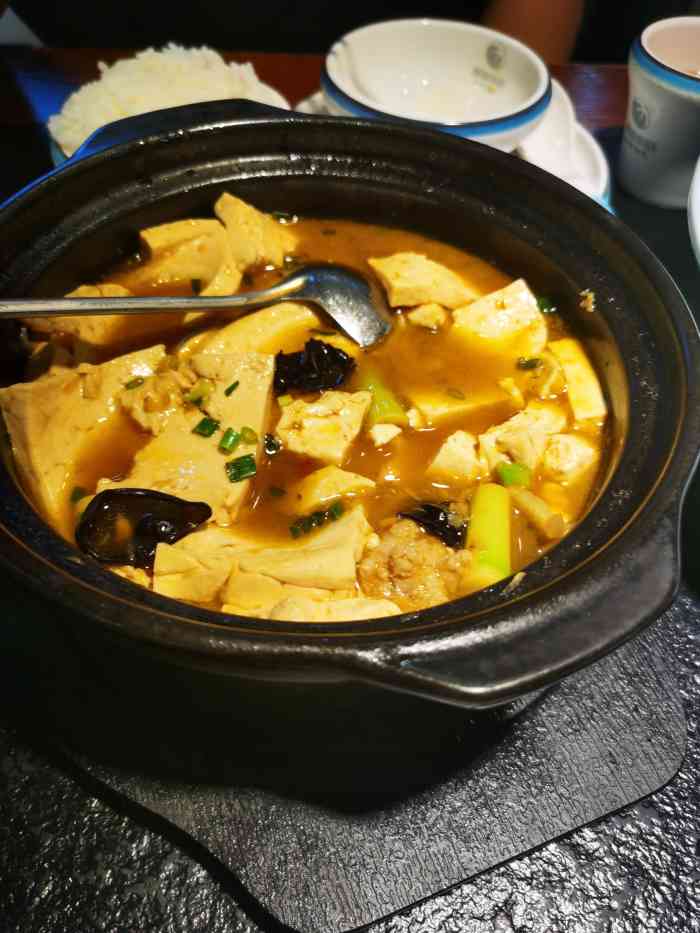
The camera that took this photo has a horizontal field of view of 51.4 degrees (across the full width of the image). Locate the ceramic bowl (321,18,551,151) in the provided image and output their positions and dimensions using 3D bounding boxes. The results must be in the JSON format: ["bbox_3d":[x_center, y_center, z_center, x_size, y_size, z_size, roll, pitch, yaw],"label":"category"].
[{"bbox_3d":[0.046,-0.192,0.400,0.117,0.053,0.117,2,53,0],"label":"ceramic bowl"}]

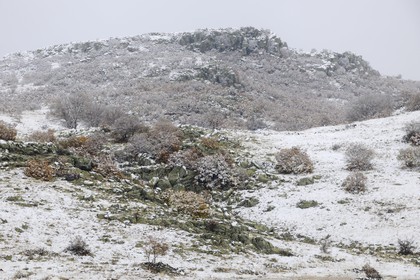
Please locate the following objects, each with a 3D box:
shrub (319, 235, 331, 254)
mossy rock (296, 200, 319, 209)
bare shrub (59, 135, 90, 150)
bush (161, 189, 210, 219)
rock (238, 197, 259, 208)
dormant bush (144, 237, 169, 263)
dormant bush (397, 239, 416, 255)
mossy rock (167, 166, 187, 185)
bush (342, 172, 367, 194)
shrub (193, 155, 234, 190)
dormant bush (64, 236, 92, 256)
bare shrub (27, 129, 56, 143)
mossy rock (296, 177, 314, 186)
[{"bbox_3d":[4.530,4.134,64.613,0.460,0.766,0.414,0,-2,0],"label":"shrub"},{"bbox_3d":[4.685,3.099,78.482,1.022,0.353,0.767,0,-2,0],"label":"mossy rock"},{"bbox_3d":[-9.375,0.173,113.000,2.148,1.085,1.890,0,-1,0],"label":"bare shrub"},{"bbox_3d":[-1.290,3.344,86.000,2.554,1.548,2.247,0,-1,0],"label":"bush"},{"bbox_3d":[1.850,3.003,78.461,0.930,0.529,0.697,0,-2,0],"label":"rock"},{"bbox_3d":[-2.269,4.559,68.000,1.050,1.061,0.924,0,-1,0],"label":"dormant bush"},{"bbox_3d":[7.779,4.216,64.655,0.613,0.613,0.552,0,-2,0],"label":"dormant bush"},{"bbox_3d":[-1.969,2.087,96.000,1.140,1.037,0.912,0,-1,0],"label":"mossy rock"},{"bbox_3d":[8.494,2.557,96.000,1.368,1.267,1.204,0,-1,0],"label":"bush"},{"bbox_3d":[0.265,1.910,96.000,2.281,2.074,2.007,0,-1,0],"label":"shrub"},{"bbox_3d":[-5.176,4.192,64.287,1.064,0.760,0.958,0,-2,0],"label":"dormant bush"},{"bbox_3d":[-12.381,-0.331,120.000,2.138,1.008,1.882,0,-1,0],"label":"bare shrub"},{"bbox_3d":[5.108,2.220,87.356,0.932,0.491,0.699,0,-2,0],"label":"mossy rock"}]

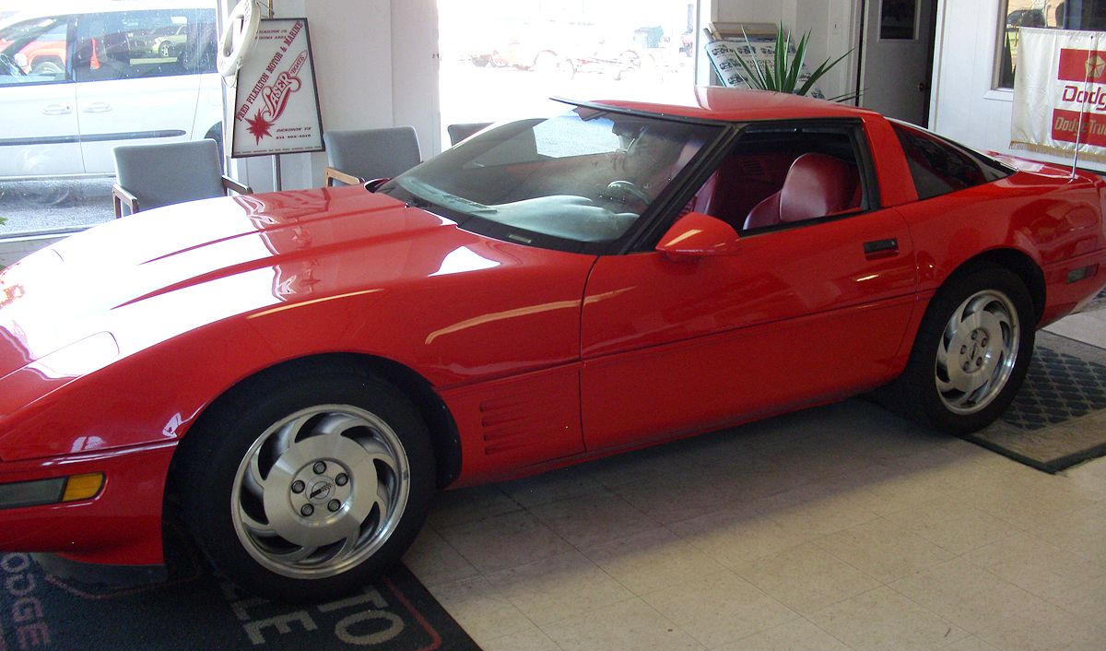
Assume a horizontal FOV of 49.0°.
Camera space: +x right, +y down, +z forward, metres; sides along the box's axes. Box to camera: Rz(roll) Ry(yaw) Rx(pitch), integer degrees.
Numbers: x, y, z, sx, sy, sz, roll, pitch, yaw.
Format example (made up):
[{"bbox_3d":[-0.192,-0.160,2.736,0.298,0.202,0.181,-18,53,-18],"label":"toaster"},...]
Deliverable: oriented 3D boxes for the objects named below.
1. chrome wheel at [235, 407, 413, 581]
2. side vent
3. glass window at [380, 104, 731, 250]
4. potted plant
[{"bbox_3d":[-0.607,0.401,3.086,0.462,0.462,0.150,-7,18,-26],"label":"chrome wheel"},{"bbox_3d":[-0.117,0.252,3.246,0.200,0.165,0.040,-9,19,-31],"label":"side vent"},{"bbox_3d":[-0.105,-0.536,4.105,0.850,0.140,1.460,-36,30,-20],"label":"glass window"},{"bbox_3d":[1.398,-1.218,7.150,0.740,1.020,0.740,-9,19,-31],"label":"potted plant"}]

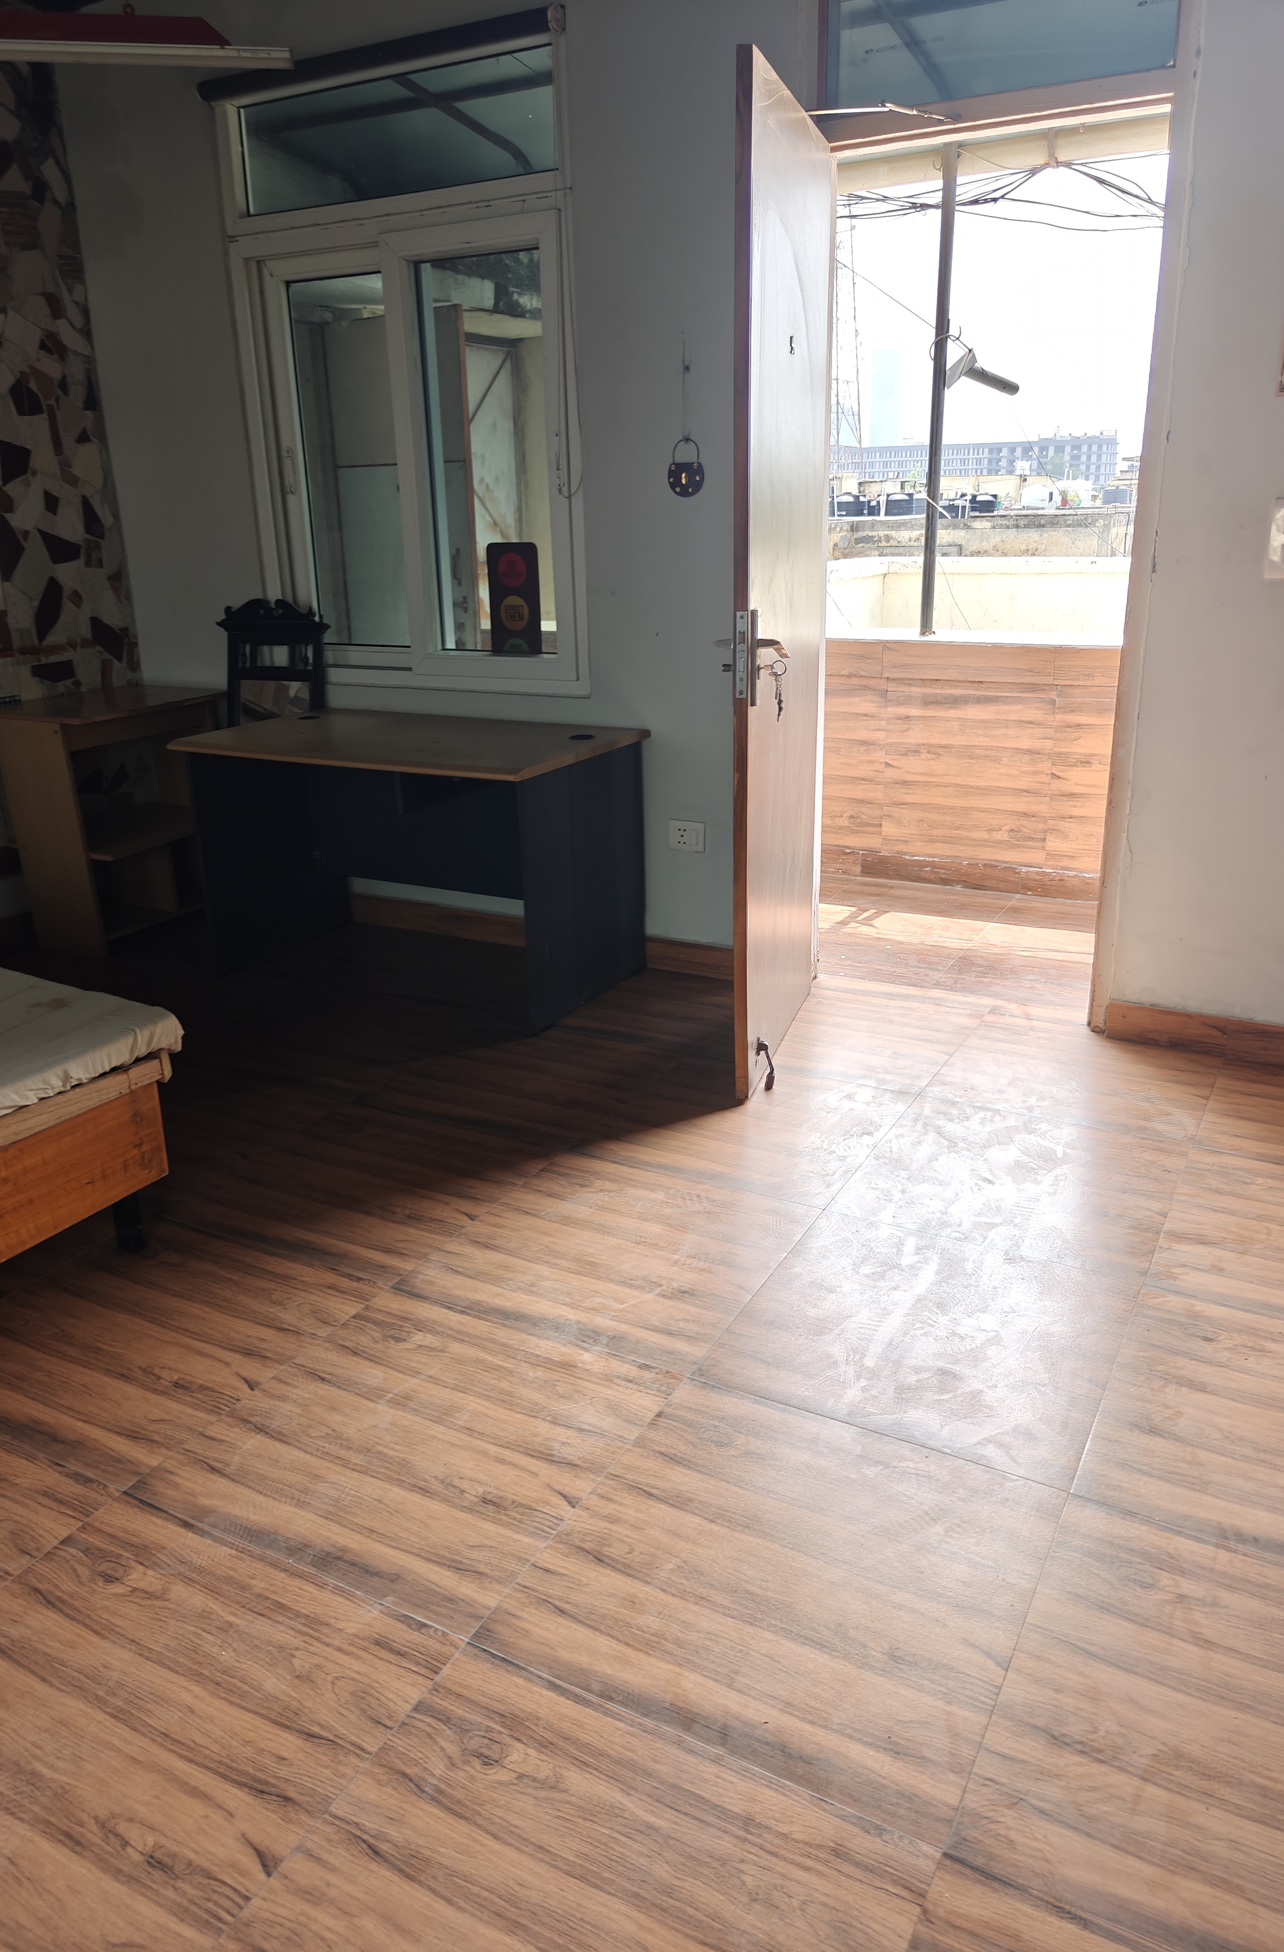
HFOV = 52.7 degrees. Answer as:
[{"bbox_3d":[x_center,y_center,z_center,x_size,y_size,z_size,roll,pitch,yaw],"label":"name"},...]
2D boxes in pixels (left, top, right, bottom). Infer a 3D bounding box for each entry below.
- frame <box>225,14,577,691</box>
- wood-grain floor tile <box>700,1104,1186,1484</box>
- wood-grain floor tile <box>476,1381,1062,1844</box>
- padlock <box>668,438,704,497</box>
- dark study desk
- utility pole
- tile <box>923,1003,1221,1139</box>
[{"bbox_3d":[-0.693,-1.706,3.870,1.240,1.660,0.080,9,22,28],"label":"frame"},{"bbox_3d":[0.629,0.506,2.441,0.602,0.010,1.215,9,22,28],"label":"wood-grain floor tile"},{"bbox_3d":[0.189,0.775,1.698,0.598,0.010,0.589,9,22,28],"label":"wood-grain floor tile"},{"bbox_3d":[0.121,-1.356,3.464,0.110,0.148,0.028,9,22,28],"label":"padlock"},{"bbox_3d":[-0.678,-0.349,3.914,1.268,0.724,0.680,9,22,28],"label":"dark study desk"},{"bbox_3d":[1.016,-1.966,4.441,0.050,1.575,0.050,9,22,28],"label":"utility pole"},{"bbox_3d":[1.075,0.232,3.201,0.606,0.010,0.630,9,22,28],"label":"tile"}]

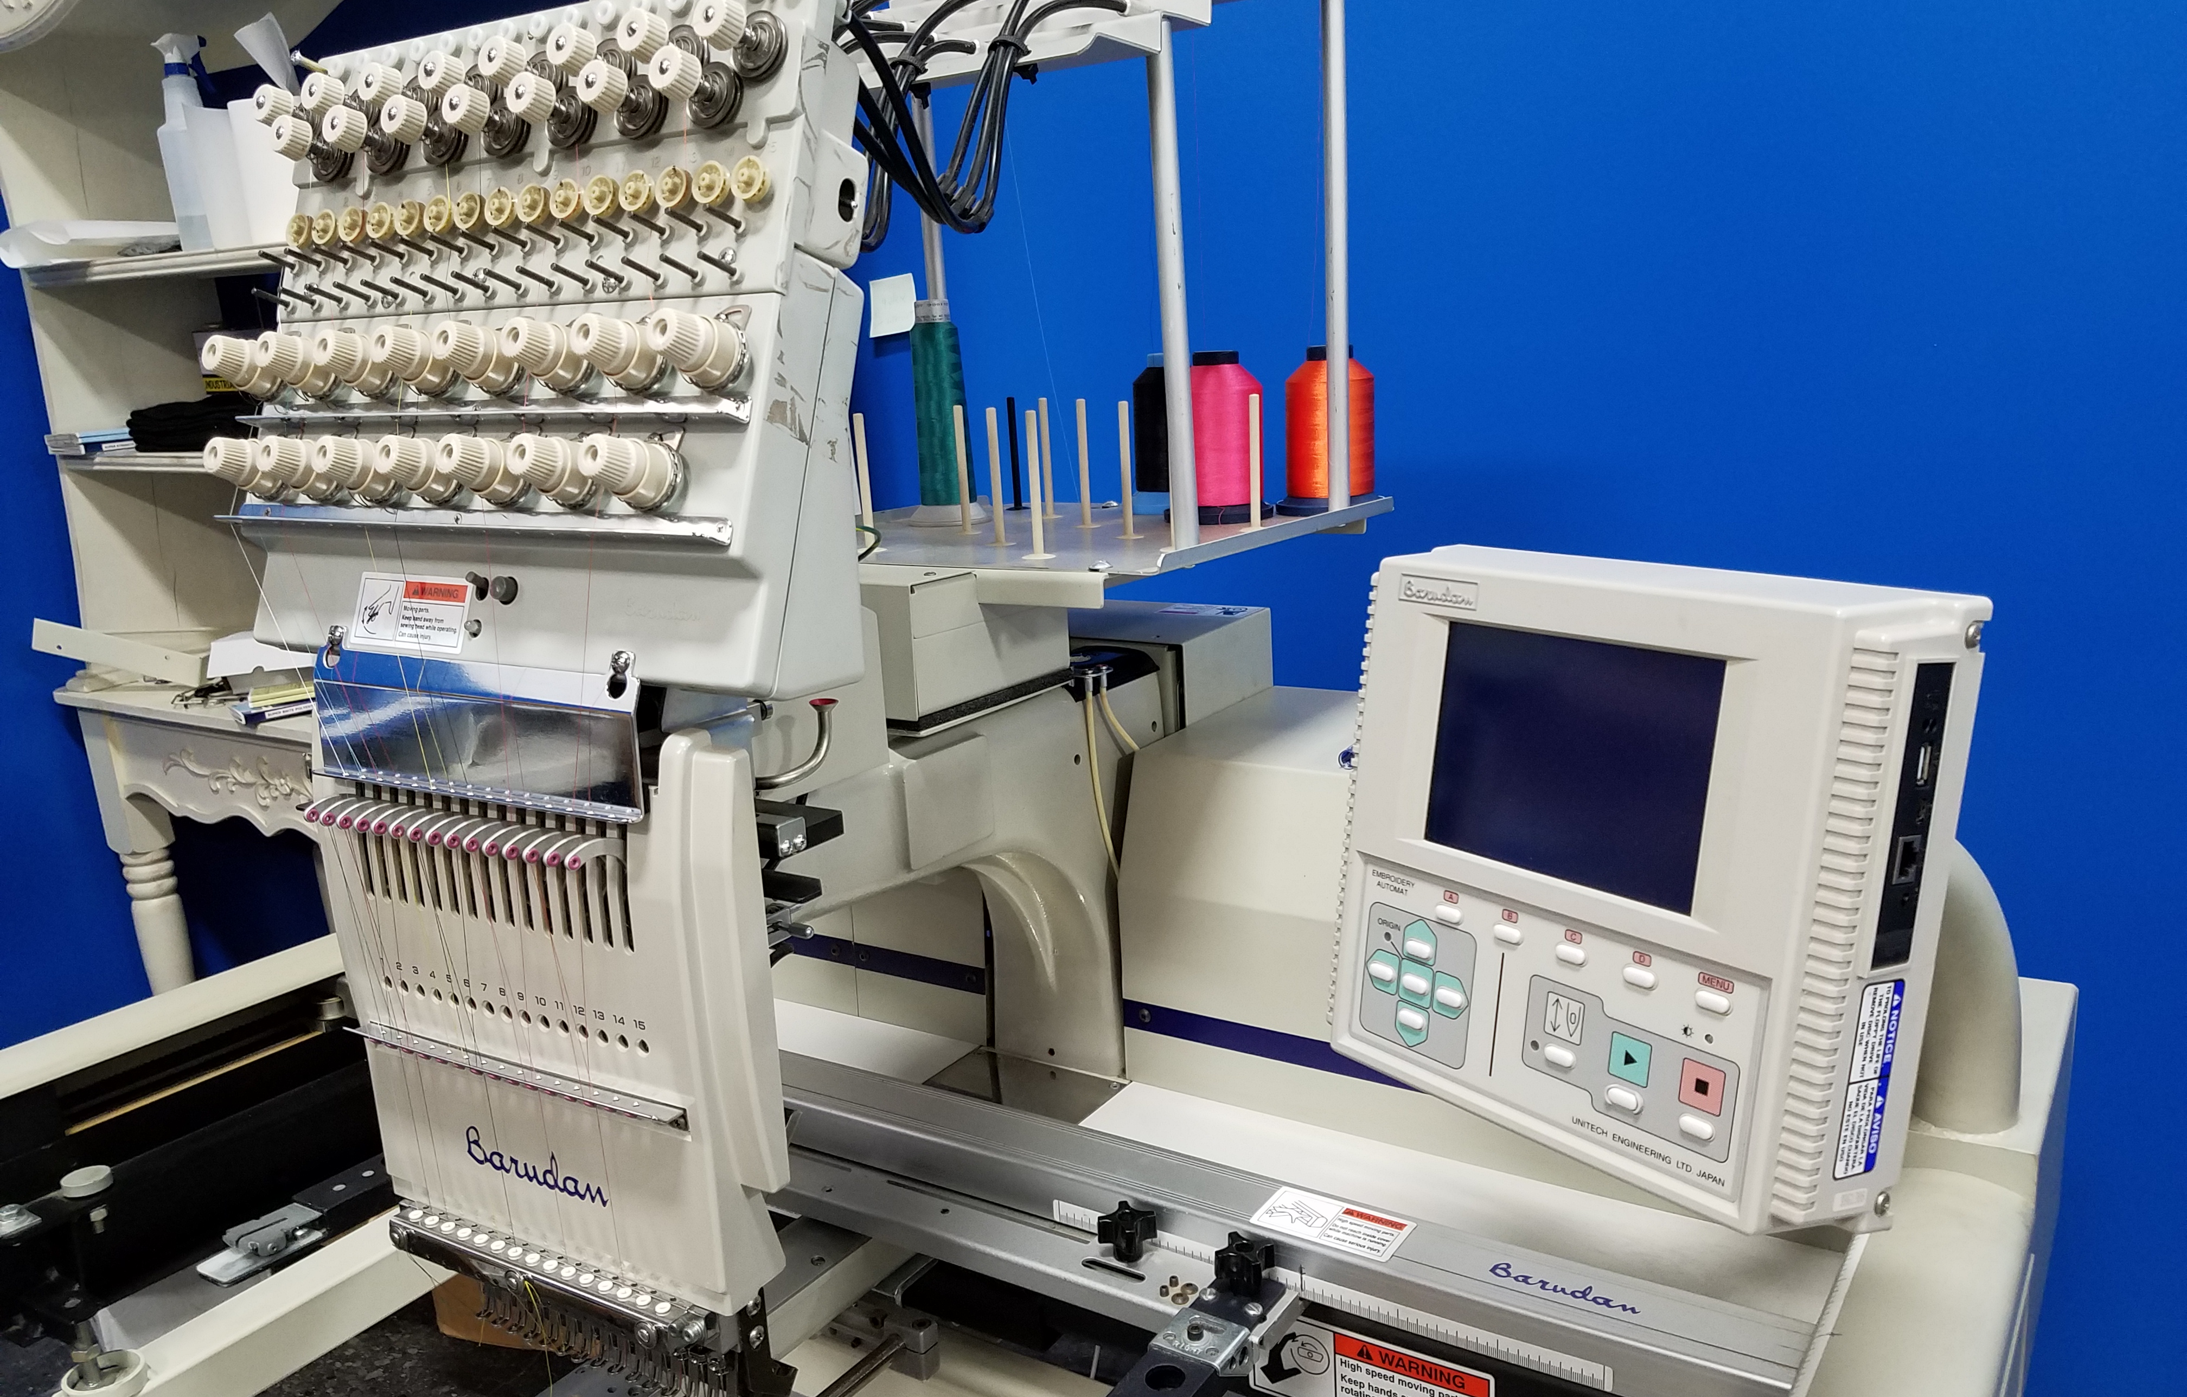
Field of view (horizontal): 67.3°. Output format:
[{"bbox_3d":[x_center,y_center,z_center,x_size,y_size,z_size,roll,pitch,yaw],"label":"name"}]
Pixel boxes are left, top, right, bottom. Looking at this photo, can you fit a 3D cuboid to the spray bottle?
[{"bbox_3d":[-1.296,-0.801,2.370,0.094,0.298,0.080,-9,14,-25],"label":"spray bottle"}]

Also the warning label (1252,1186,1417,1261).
[{"bbox_3d":[0.122,0.269,0.838,0.076,0.001,0.039,5,15,33],"label":"warning label"}]

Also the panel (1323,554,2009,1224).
[{"bbox_3d":[0.197,0.058,0.618,0.084,0.215,0.207,0,8,-37],"label":"panel"}]

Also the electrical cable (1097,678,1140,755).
[{"bbox_3d":[0.015,0.011,1.000,0.012,0.046,0.042,5,15,33],"label":"electrical cable"}]

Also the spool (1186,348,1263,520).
[{"bbox_3d":[0.087,-0.186,1.165,0.074,0.116,0.074,-3,13,1],"label":"spool"}]

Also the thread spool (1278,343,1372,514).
[{"bbox_3d":[0.173,-0.197,1.196,0.074,0.116,0.074,-3,13,1],"label":"thread spool"}]

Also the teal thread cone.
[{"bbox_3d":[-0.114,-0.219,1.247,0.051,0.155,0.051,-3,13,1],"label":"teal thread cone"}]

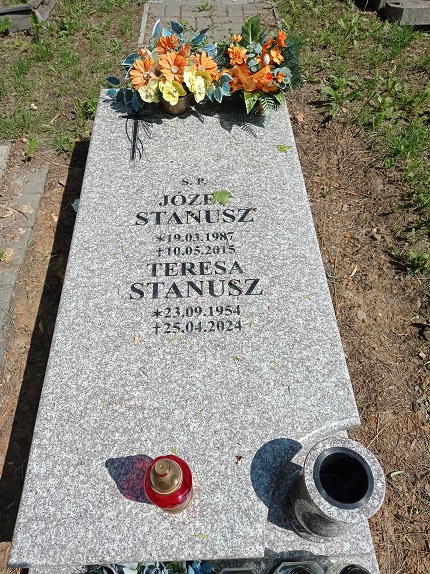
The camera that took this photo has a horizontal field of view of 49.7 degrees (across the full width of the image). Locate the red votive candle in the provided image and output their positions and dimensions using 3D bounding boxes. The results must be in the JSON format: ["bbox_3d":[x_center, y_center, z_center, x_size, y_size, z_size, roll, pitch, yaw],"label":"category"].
[{"bbox_3d":[-0.091,0.389,0.916,0.090,0.225,0.090,-2,54,-1],"label":"red votive candle"}]

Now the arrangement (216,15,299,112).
[{"bbox_3d":[0.163,-0.826,1.737,0.330,0.345,0.270,-2,51,-1],"label":"arrangement"}]

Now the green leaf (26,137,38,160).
[{"bbox_3d":[-0.805,-0.612,2.042,0.052,0.120,0.045,-2,51,-1],"label":"green leaf"}]

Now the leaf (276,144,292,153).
[{"bbox_3d":[0.257,-0.515,1.714,0.056,0.015,0.053,-2,54,-1],"label":"leaf"}]

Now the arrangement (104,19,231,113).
[{"bbox_3d":[-0.176,-0.825,1.756,0.475,0.315,0.290,-2,51,-1],"label":"arrangement"}]

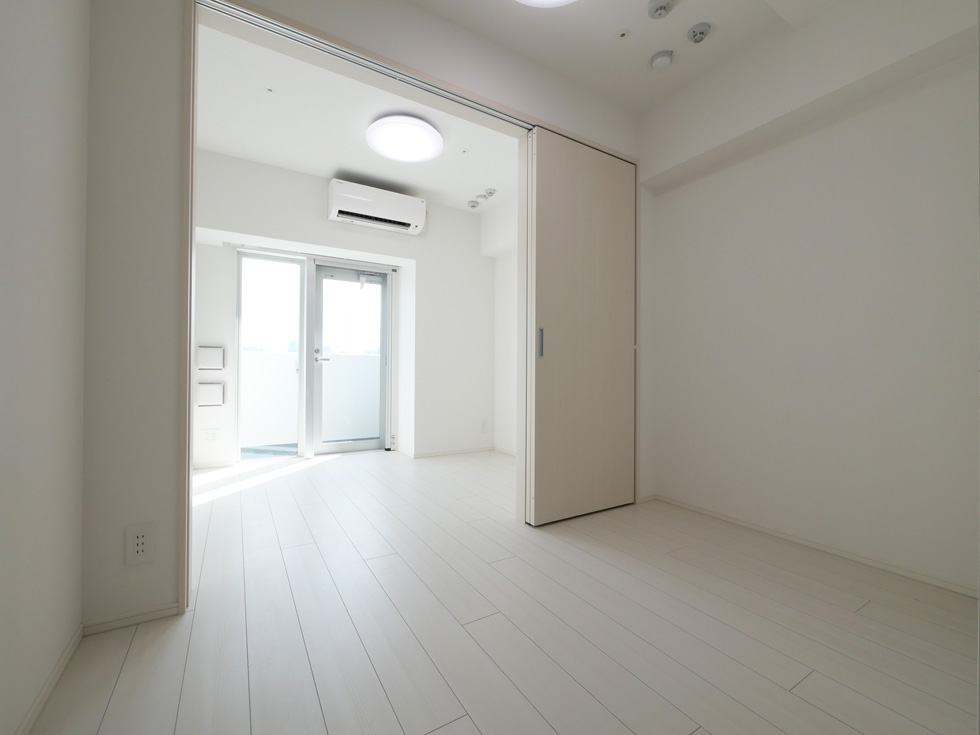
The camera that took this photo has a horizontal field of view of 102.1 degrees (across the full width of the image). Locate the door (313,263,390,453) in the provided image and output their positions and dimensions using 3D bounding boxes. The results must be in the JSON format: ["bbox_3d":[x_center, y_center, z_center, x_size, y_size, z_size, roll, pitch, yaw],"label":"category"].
[{"bbox_3d":[-1.345,-0.062,3.870,0.680,1.800,0.070,1,0,-31],"label":"door"}]

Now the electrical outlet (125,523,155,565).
[{"bbox_3d":[-1.090,0.550,1.234,0.072,0.122,0.012,1,0,-31],"label":"electrical outlet"}]

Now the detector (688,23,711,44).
[{"bbox_3d":[1.009,-1.602,1.912,0.099,0.043,0.099,0,0,0],"label":"detector"}]

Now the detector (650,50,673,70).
[{"bbox_3d":[0.884,-1.575,2.040,0.102,0.036,0.102,0,0,0],"label":"detector"}]

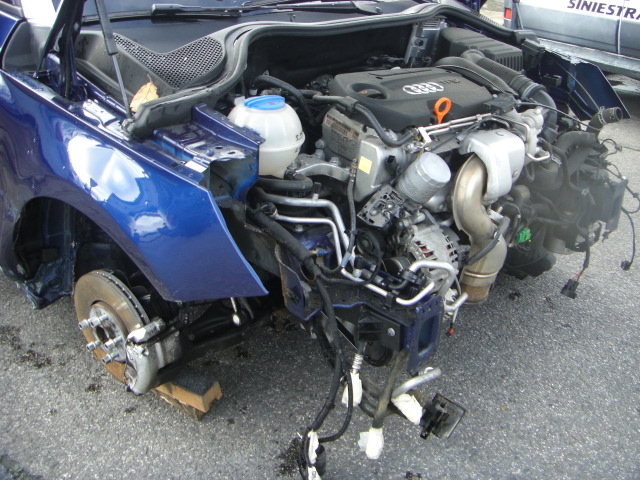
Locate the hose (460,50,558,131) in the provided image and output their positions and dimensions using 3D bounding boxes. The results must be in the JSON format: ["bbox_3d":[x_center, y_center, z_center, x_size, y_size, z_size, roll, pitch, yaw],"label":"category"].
[{"bbox_3d":[0.480,-0.381,1.790,0.270,0.155,0.085,24,34,35],"label":"hose"}]

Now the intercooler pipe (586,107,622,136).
[{"bbox_3d":[0.721,-0.300,1.780,0.075,0.065,0.050,24,34,35],"label":"intercooler pipe"}]

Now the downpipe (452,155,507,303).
[{"bbox_3d":[0.350,-0.021,1.540,0.130,0.345,0.110,24,34,35],"label":"downpipe"}]

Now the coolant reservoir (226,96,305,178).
[{"bbox_3d":[-0.107,-0.198,1.375,0.152,0.165,0.152,2,27,-1],"label":"coolant reservoir"}]

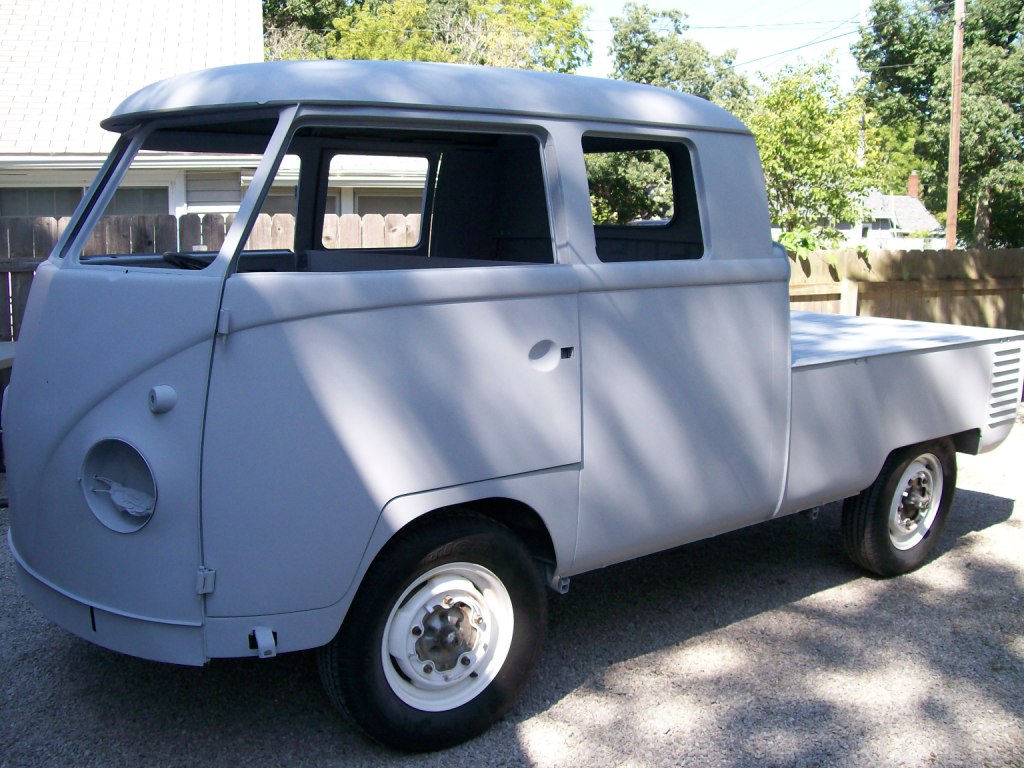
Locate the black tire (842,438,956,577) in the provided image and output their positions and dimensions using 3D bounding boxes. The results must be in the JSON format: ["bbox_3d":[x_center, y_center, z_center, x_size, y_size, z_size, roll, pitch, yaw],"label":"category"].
[{"bbox_3d":[1.637,0.474,4.478,0.688,0.688,0.178,-4,14,-41],"label":"black tire"}]

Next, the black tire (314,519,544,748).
[{"bbox_3d":[-0.207,0.687,2.985,0.688,0.685,0.178,-3,9,-34],"label":"black tire"}]

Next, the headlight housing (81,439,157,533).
[{"bbox_3d":[-0.898,0.233,2.518,0.222,0.228,0.090,5,8,35],"label":"headlight housing"}]

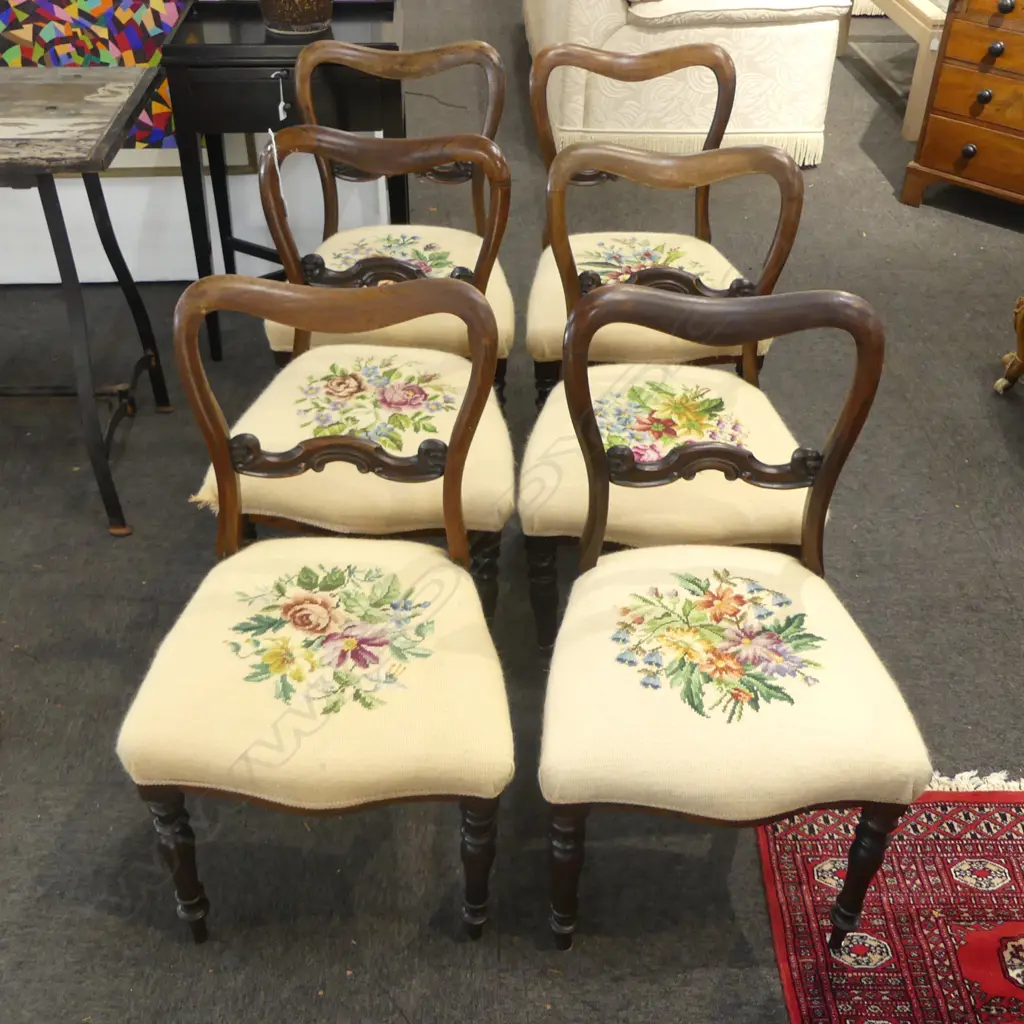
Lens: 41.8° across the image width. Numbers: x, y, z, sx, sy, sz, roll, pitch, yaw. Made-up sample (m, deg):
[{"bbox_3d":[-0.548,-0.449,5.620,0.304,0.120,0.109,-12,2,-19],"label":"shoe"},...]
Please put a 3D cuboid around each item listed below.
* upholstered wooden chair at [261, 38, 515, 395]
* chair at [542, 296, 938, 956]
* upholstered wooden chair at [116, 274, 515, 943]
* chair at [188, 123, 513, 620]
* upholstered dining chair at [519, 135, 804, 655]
[{"bbox_3d":[-0.239,-0.491,2.824,0.502,0.854,0.516,1,34,0],"label":"upholstered wooden chair"},{"bbox_3d":[0.274,0.175,1.819,0.485,0.840,0.505,1,35,-1],"label":"chair"},{"bbox_3d":[-0.241,0.161,1.823,0.485,0.840,0.505,1,35,0],"label":"upholstered wooden chair"},{"bbox_3d":[-0.228,-0.172,2.299,0.485,0.840,0.505,3,35,2],"label":"chair"},{"bbox_3d":[0.258,-0.142,2.270,0.485,0.840,0.505,2,35,1],"label":"upholstered dining chair"}]

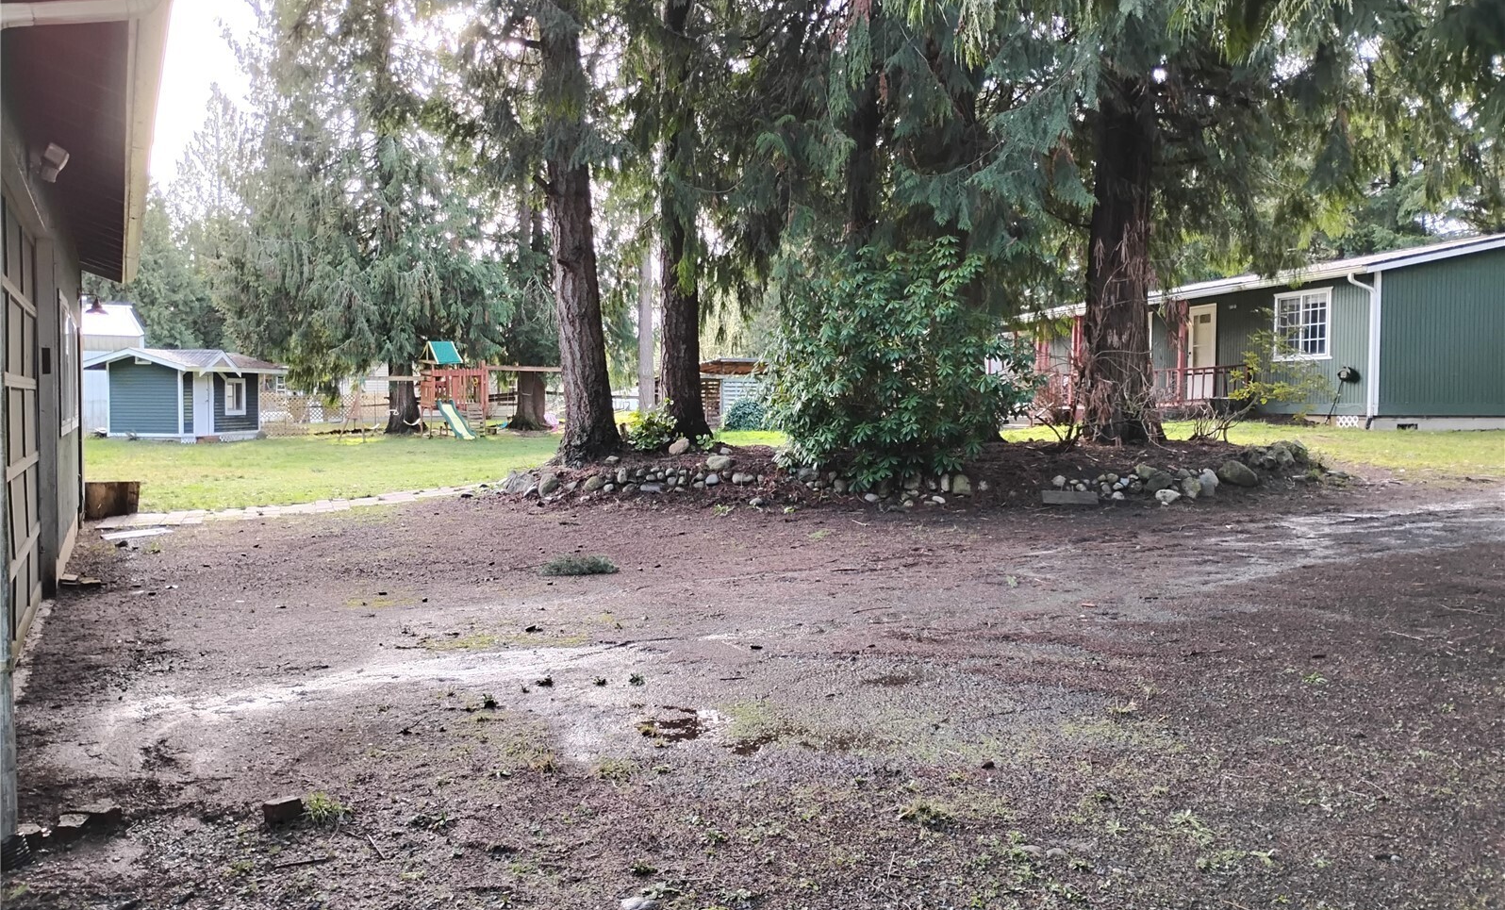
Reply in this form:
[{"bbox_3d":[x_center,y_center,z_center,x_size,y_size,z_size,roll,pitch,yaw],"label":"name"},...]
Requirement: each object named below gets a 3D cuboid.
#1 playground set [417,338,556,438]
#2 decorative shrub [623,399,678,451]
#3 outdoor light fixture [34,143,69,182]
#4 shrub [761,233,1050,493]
[{"bbox_3d":[-8.572,-2.217,40.300,4.900,3.200,2.900,-1,3,-33],"label":"playground set"},{"bbox_3d":[-1.610,-0.484,19.300,0.860,0.820,0.800,0,2,-4],"label":"decorative shrub"},{"bbox_3d":[-3.702,-1.550,6.450,0.170,0.190,0.180,-1,3,-28],"label":"outdoor light fixture"},{"bbox_3d":[1.919,-1.166,15.300,3.350,3.000,2.800,0,2,7],"label":"shrub"}]

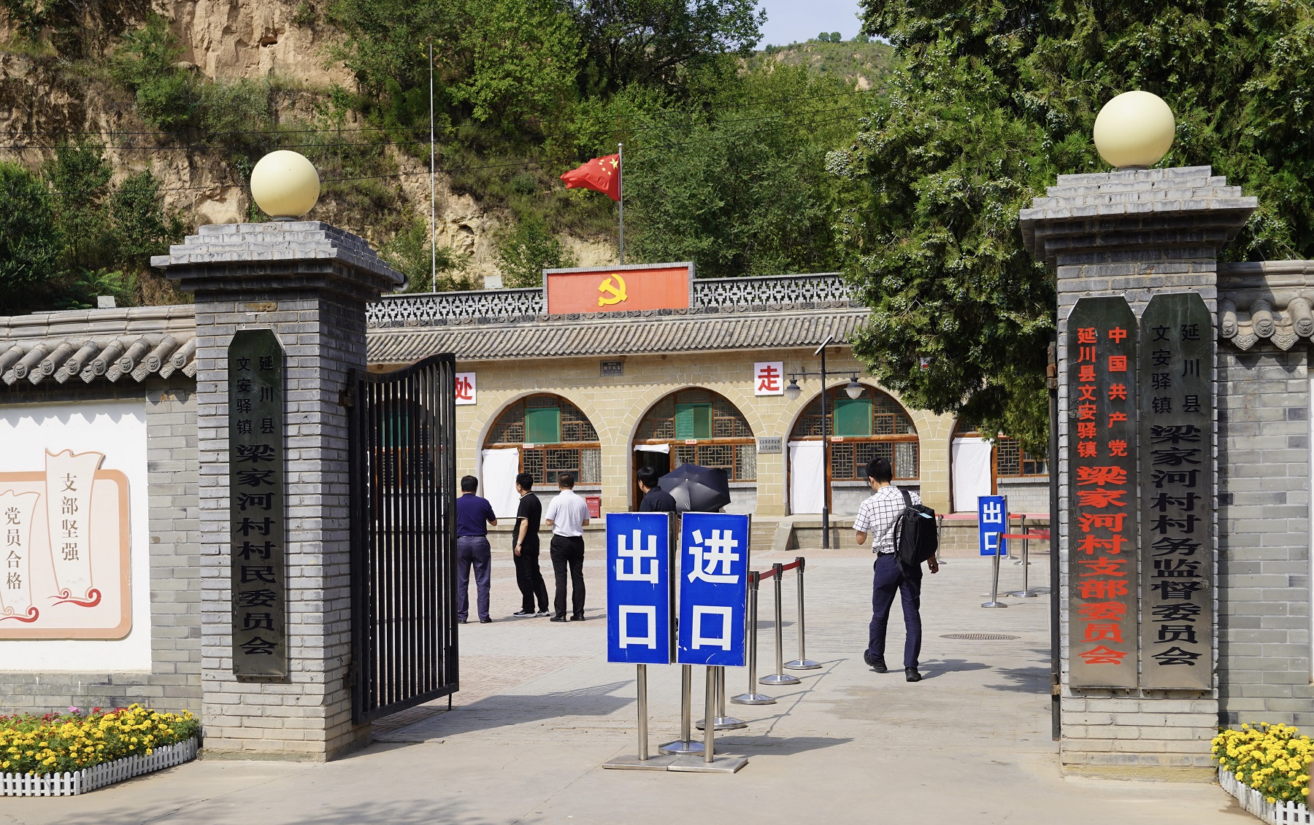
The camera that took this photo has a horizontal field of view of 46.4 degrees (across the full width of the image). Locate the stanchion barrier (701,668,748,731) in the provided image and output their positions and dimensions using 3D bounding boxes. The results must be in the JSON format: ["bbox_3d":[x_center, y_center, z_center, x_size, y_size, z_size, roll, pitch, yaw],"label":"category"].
[{"bbox_3d":[0.418,1.538,9.820,0.330,0.910,0.330,-1,-2,11],"label":"stanchion barrier"}]

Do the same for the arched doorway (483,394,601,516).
[{"bbox_3d":[-3.128,1.159,41.700,3.300,3.300,0.400,-1,-2,14],"label":"arched doorway"}]

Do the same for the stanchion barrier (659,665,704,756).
[{"bbox_3d":[0.166,1.531,9.063,0.325,0.920,0.325,-1,-2,0],"label":"stanchion barrier"}]

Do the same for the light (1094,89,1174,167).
[{"bbox_3d":[2.494,-1.473,8.000,0.410,0.405,0.410,-1,-2,14],"label":"light"}]

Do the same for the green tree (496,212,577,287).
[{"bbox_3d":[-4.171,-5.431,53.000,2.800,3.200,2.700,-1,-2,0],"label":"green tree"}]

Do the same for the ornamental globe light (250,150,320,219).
[{"bbox_3d":[-2.194,-1.345,9.050,0.410,0.405,0.410,-1,-2,14],"label":"ornamental globe light"}]

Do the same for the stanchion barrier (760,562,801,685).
[{"bbox_3d":[0.962,1.635,11.970,0.330,0.910,0.330,-1,-2,11],"label":"stanchion barrier"}]

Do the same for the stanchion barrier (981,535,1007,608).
[{"bbox_3d":[4.266,1.996,19.300,0.325,0.920,0.325,3,-2,0],"label":"stanchion barrier"}]

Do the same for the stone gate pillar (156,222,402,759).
[{"bbox_3d":[-2.195,0.442,9.100,1.100,3.060,1.100,-1,-2,11],"label":"stone gate pillar"}]

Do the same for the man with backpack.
[{"bbox_3d":[1.885,1.235,12.100,0.620,1.740,0.550,-1,-2,-9],"label":"man with backpack"}]

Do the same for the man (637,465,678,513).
[{"bbox_3d":[0.018,1.372,14.976,0.500,1.680,0.340,0,-2,-30],"label":"man"}]

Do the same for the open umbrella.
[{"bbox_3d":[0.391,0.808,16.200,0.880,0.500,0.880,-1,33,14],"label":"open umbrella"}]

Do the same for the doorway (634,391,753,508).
[{"bbox_3d":[0.941,0.992,39.000,3.200,3.200,0.400,-1,-2,13],"label":"doorway"}]

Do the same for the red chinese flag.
[{"bbox_3d":[-1.829,-6.439,42.000,1.650,1.300,0.400,-1,-2,5],"label":"red chinese flag"}]

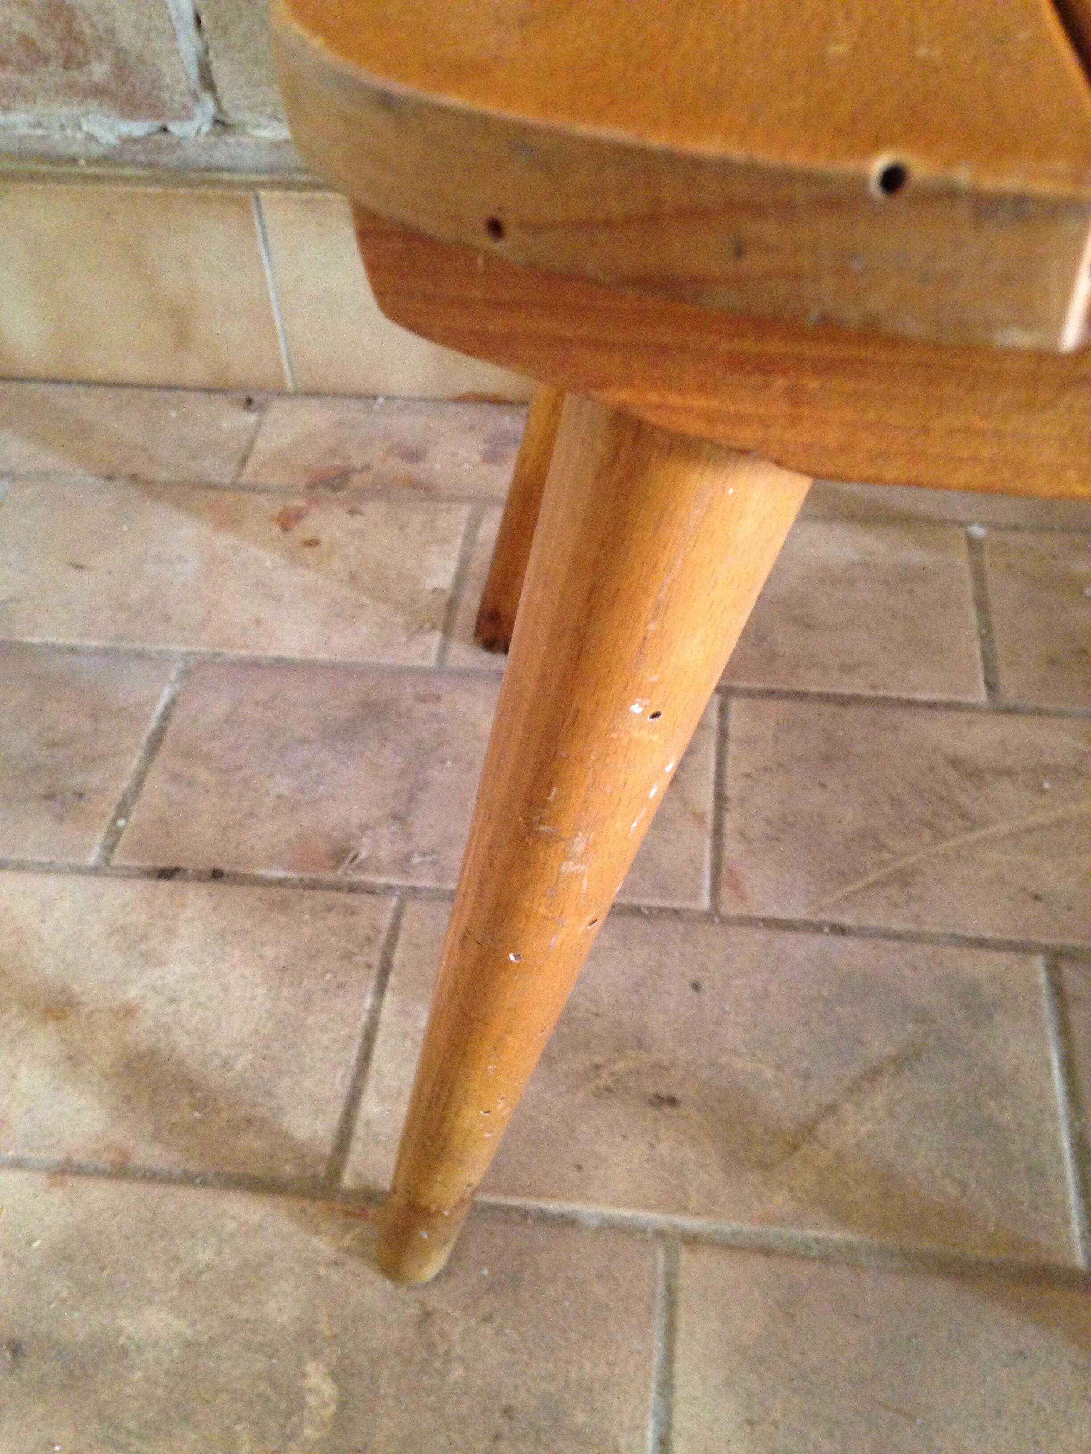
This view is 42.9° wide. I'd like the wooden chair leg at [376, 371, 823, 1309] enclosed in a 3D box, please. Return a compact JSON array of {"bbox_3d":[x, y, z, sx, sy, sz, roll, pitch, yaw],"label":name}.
[{"bbox_3d":[-0.005,0.045,0.312,0.045,0.266,0.045,19,37,2],"label":"wooden chair leg"}]

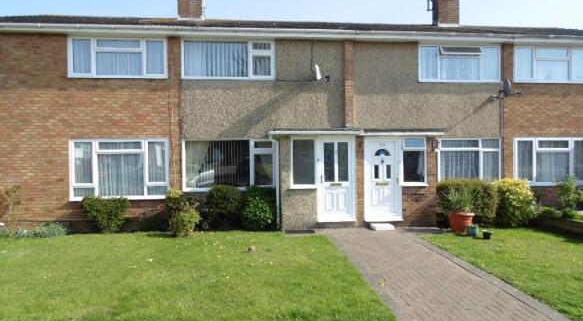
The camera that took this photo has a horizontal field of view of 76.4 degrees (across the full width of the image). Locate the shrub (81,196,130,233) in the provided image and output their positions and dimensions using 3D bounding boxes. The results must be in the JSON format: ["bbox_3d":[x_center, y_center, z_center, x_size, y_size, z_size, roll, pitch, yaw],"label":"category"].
[{"bbox_3d":[-4.330,1.254,8.600,1.050,0.820,0.750,-1,1,-6],"label":"shrub"}]

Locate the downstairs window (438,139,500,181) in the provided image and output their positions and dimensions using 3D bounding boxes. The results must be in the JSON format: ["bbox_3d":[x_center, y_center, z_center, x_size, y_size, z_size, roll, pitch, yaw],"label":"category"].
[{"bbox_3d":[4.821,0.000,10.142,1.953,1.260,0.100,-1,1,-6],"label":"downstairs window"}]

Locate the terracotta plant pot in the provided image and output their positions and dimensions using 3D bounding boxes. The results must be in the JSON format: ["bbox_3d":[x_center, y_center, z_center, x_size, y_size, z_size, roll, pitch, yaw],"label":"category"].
[{"bbox_3d":[3.816,1.418,8.300,0.560,0.440,0.560,0,1,0],"label":"terracotta plant pot"}]

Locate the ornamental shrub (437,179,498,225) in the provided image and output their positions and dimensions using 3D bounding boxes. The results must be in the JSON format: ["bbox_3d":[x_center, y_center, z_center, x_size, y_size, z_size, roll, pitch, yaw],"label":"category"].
[{"bbox_3d":[4.466,1.079,9.400,1.420,1.170,0.800,-1,1,-6],"label":"ornamental shrub"}]

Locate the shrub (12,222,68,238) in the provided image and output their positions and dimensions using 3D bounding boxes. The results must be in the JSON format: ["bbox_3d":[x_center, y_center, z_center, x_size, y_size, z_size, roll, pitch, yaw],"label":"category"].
[{"bbox_3d":[-5.726,1.604,8.450,1.200,0.320,0.600,-1,1,-6],"label":"shrub"}]

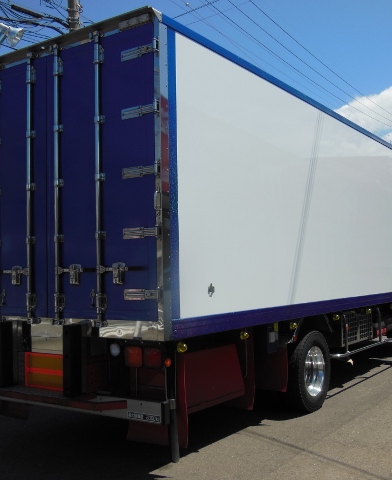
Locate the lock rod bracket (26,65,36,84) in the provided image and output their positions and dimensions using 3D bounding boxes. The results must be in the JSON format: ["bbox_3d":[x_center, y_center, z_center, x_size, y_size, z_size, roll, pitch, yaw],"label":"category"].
[{"bbox_3d":[-1.399,-1.406,5.340,0.080,0.150,0.055,-3,-4,33],"label":"lock rod bracket"}]

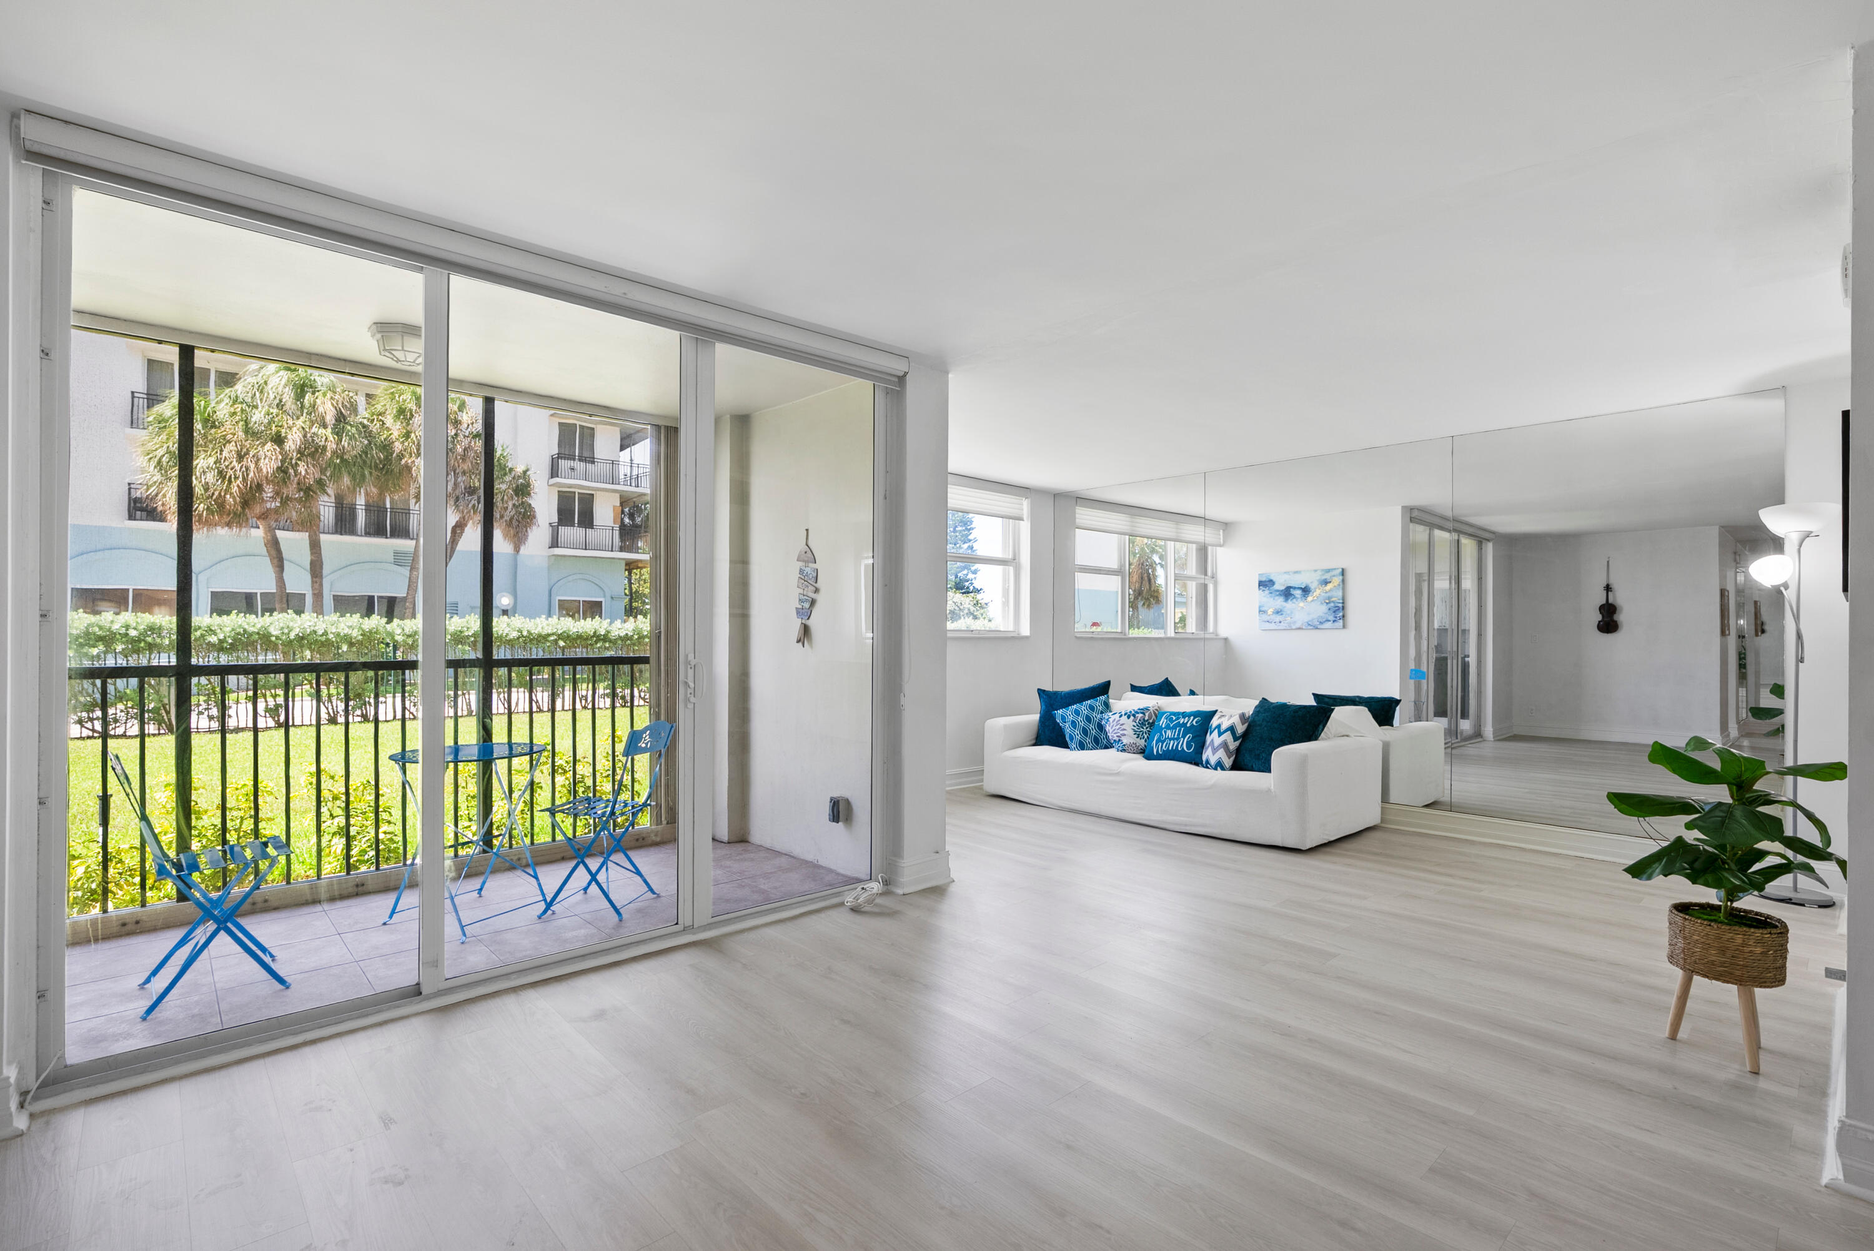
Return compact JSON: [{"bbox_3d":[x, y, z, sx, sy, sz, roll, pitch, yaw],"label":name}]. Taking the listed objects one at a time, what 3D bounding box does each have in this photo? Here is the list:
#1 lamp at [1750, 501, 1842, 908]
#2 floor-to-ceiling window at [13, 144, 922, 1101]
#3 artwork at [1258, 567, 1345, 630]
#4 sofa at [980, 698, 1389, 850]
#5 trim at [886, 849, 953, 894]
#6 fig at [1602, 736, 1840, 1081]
[{"bbox_3d":[3.996,0.362,3.870,0.330,1.830,0.330,0,0,-42],"label":"lamp"},{"bbox_3d":[-1.269,0.021,3.120,2.900,2.460,0.130,0,0,-42],"label":"floor-to-ceiling window"},{"bbox_3d":[3.788,-0.265,8.716,0.035,0.610,0.914,0,0,-42],"label":"artwork"},{"bbox_3d":[1.608,0.896,5.839,1.100,0.760,2.380,0,0,-44],"label":"sofa"},{"bbox_3d":[-0.080,1.179,4.042,0.310,0.165,0.150,0,0,-42],"label":"trim"},{"bbox_3d":[2.354,0.803,2.477,0.560,0.930,0.570,0,0,-42],"label":"fig"}]

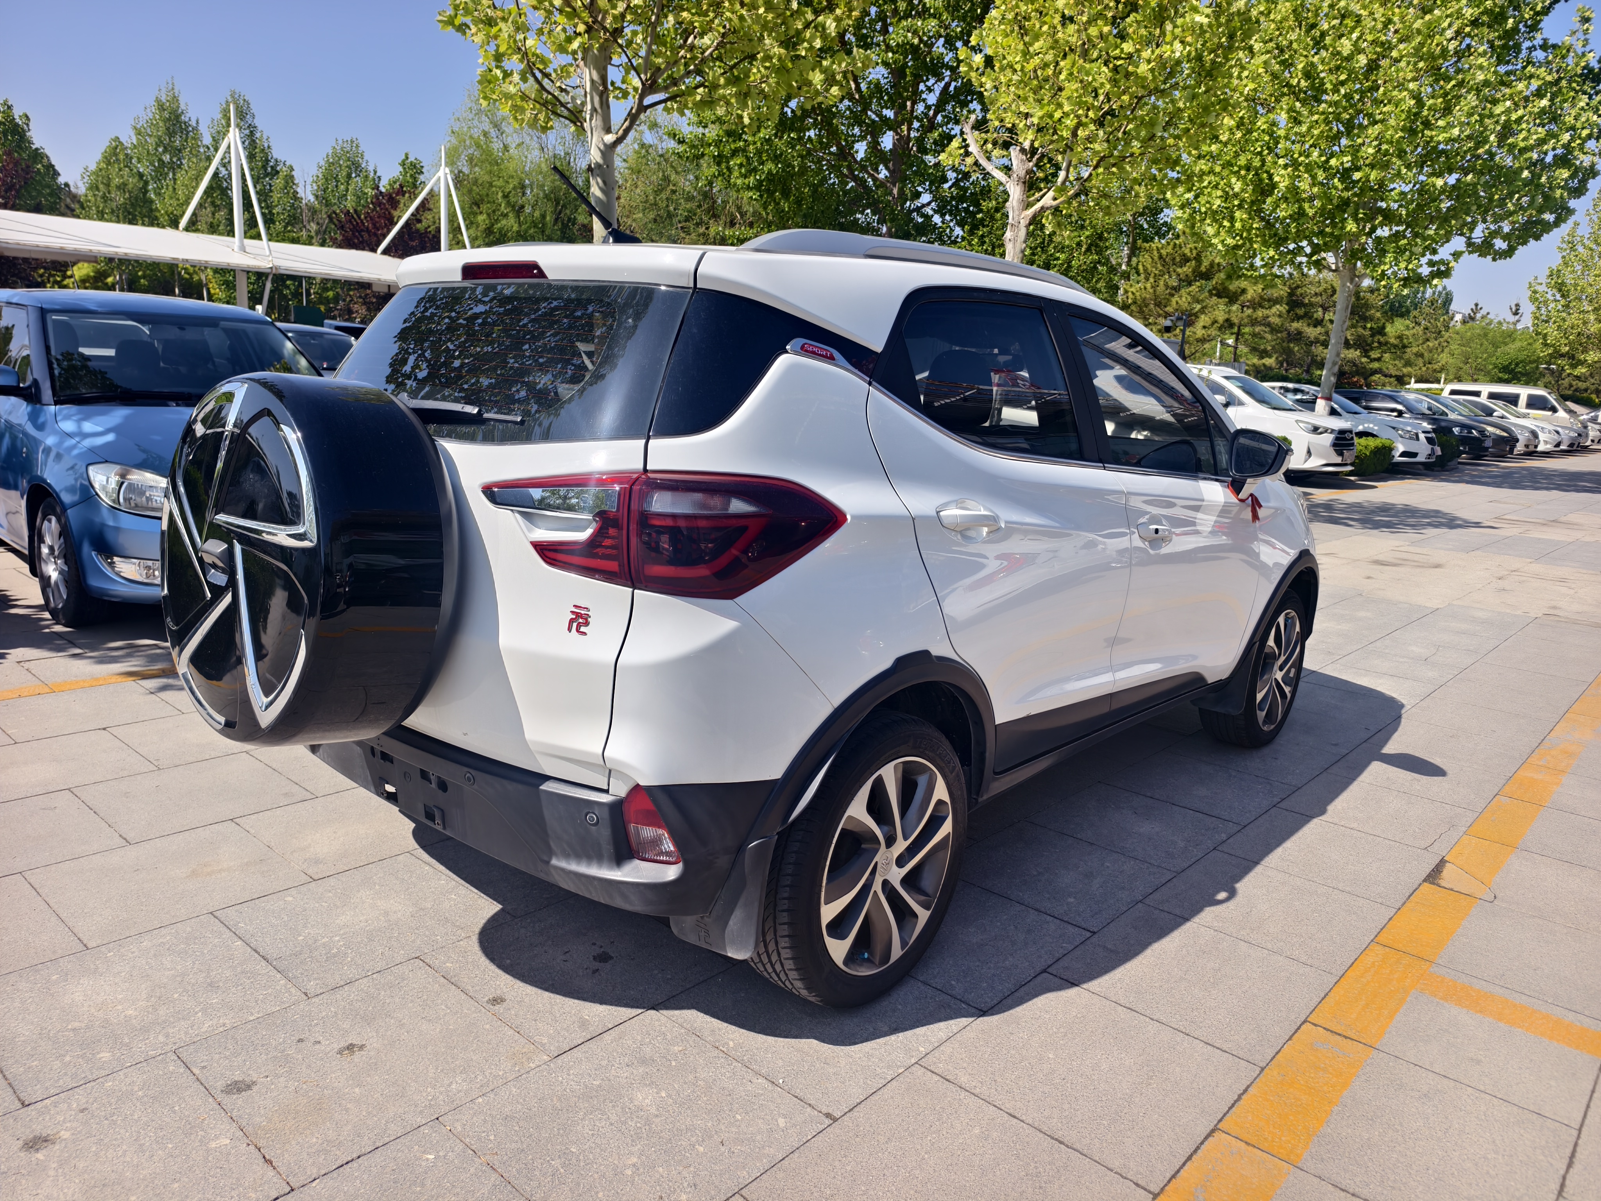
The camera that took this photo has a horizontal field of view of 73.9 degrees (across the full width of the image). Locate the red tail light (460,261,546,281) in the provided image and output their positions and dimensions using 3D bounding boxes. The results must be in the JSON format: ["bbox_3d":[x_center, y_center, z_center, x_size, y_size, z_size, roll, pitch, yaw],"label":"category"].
[{"bbox_3d":[-0.650,-0.708,2.298,0.320,0.042,0.045,12,9,40],"label":"red tail light"}]

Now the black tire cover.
[{"bbox_3d":[-0.998,-0.081,2.098,0.710,0.710,0.270,11,7,38],"label":"black tire cover"}]

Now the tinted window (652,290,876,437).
[{"bbox_3d":[-0.045,-0.427,1.962,0.513,0.288,0.132,-2,-6,-38],"label":"tinted window"}]

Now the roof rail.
[{"bbox_3d":[0.358,-0.803,2.522,0.075,0.080,1.440,12,17,40],"label":"roof rail"}]

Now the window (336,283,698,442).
[{"bbox_3d":[-0.721,-0.512,2.303,1.370,0.367,0.109,12,-7,40],"label":"window"}]

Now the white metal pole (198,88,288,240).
[{"bbox_3d":[-10.735,-8.031,20.000,1.200,2.900,1.700,12,15,40],"label":"white metal pole"}]

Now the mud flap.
[{"bbox_3d":[-0.158,0.579,2.097,0.260,0.270,0.070,12,15,40],"label":"mud flap"}]

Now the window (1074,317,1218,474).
[{"bbox_3d":[1.048,-0.588,3.175,0.055,0.455,0.850,-12,-1,42],"label":"window"}]

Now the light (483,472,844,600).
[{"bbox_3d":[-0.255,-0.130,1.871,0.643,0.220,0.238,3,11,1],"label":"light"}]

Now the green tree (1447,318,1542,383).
[{"bbox_3d":[31.294,-9.961,48.000,4.500,5.600,4.500,12,15,40],"label":"green tree"}]

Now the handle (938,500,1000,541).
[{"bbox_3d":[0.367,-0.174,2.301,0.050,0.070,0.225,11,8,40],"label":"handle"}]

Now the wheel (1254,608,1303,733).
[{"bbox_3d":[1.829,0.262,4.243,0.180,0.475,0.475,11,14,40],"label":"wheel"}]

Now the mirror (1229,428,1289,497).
[{"bbox_3d":[1.485,-0.441,3.436,0.190,0.195,0.130,12,15,40],"label":"mirror"}]

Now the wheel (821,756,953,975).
[{"bbox_3d":[0.140,0.566,2.376,0.180,0.475,0.475,11,14,40],"label":"wheel"}]

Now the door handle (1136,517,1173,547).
[{"bbox_3d":[1.007,-0.195,3.011,0.055,0.075,0.210,12,15,40],"label":"door handle"}]

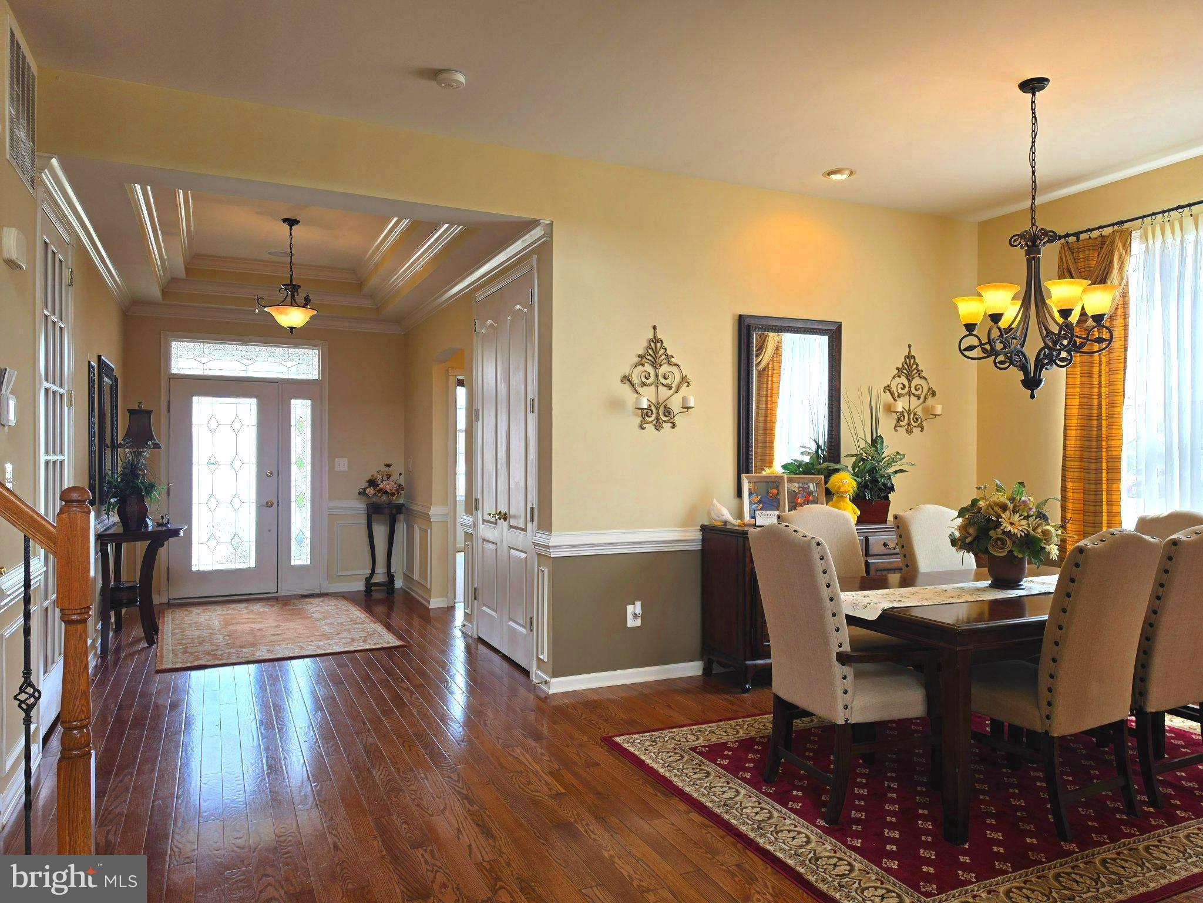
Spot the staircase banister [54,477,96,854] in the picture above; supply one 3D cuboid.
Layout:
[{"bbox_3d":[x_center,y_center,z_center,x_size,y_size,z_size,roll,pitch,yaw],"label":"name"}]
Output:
[{"bbox_3d":[-1.549,0.677,2.358,0.085,1.140,0.085,0,0,-26],"label":"staircase banister"}]

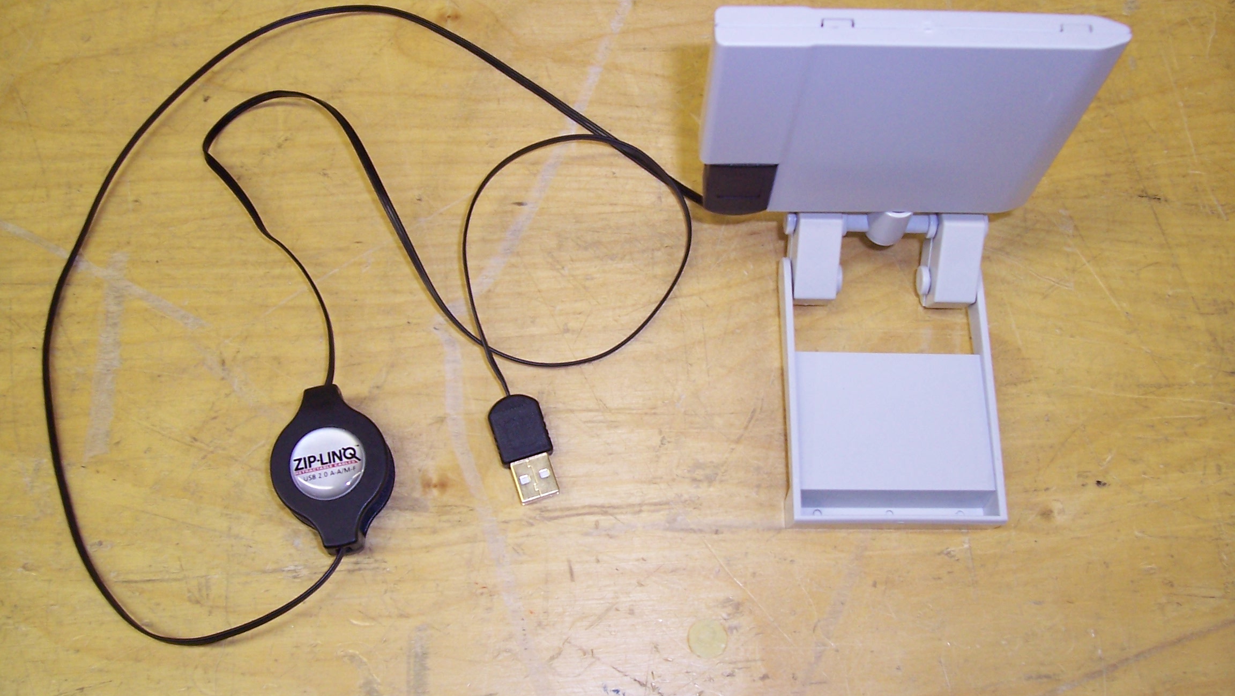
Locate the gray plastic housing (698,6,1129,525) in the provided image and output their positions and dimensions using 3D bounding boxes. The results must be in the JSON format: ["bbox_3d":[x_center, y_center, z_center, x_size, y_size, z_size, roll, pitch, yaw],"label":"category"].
[{"bbox_3d":[0.073,-0.014,0.335,0.099,0.121,0.103,0,68,1],"label":"gray plastic housing"}]

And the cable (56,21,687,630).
[{"bbox_3d":[-0.079,-0.021,0.395,0.213,0.018,0.229,0,68,1],"label":"cable"}]

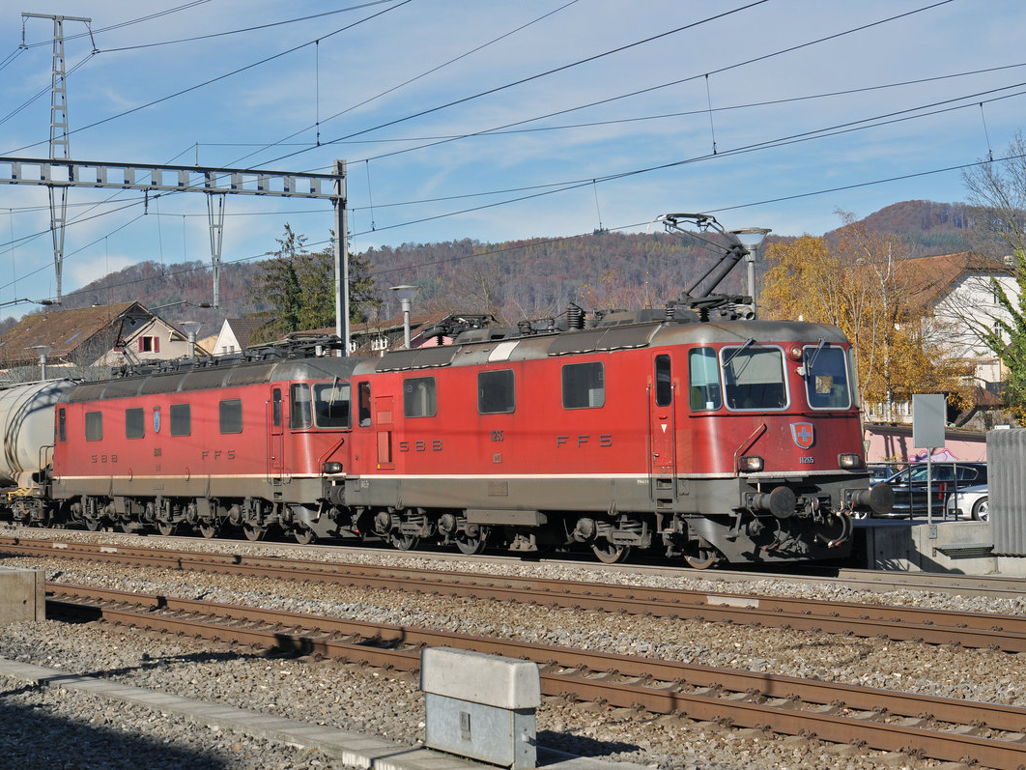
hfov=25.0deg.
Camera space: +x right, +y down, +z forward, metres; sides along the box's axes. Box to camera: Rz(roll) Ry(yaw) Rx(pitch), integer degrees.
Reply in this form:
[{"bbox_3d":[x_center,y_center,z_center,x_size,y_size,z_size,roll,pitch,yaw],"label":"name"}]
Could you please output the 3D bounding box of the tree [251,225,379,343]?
[{"bbox_3d":[-12.733,-1.968,149.720,8.300,16.980,7.500,-1,-2,0],"label":"tree"}]

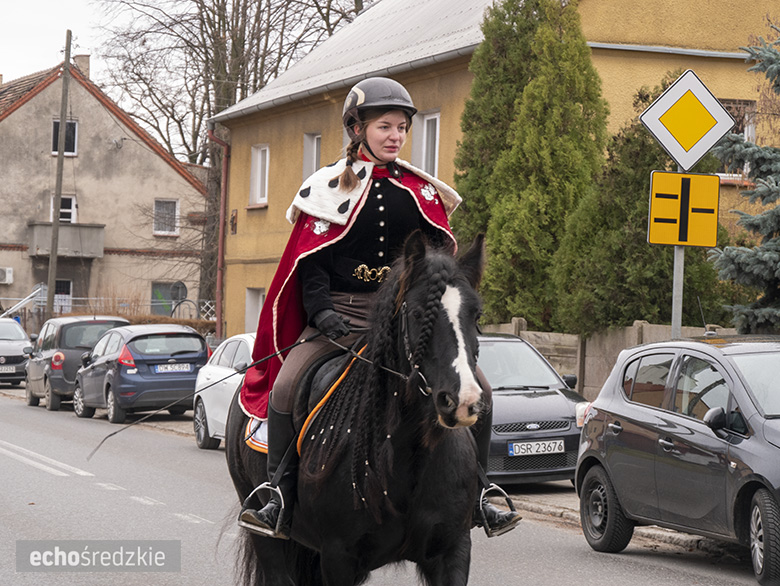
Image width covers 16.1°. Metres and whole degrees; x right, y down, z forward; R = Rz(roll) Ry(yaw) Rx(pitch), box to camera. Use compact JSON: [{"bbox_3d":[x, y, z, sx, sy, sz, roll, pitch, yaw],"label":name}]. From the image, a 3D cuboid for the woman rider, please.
[{"bbox_3d":[-0.035,0.051,9.050,0.880,1.500,0.760,2,-1,-15],"label":"woman rider"}]

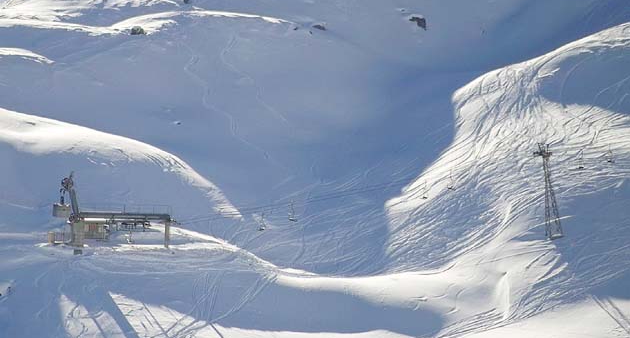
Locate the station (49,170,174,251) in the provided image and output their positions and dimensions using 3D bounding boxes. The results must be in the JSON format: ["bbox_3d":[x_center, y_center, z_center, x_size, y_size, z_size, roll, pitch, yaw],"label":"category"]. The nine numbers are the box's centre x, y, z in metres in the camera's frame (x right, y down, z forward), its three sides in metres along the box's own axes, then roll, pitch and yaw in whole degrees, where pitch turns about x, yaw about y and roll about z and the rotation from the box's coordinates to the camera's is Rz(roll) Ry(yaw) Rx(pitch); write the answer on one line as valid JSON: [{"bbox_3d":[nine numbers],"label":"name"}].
[{"bbox_3d":[-29.654,6.328,770.000,17.300,11.300,5.200,-3,8,-22],"label":"station"}]

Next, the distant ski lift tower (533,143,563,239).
[{"bbox_3d":[35.613,3.432,798.000,2.500,14.500,4.300,-9,10,-21],"label":"distant ski lift tower"}]

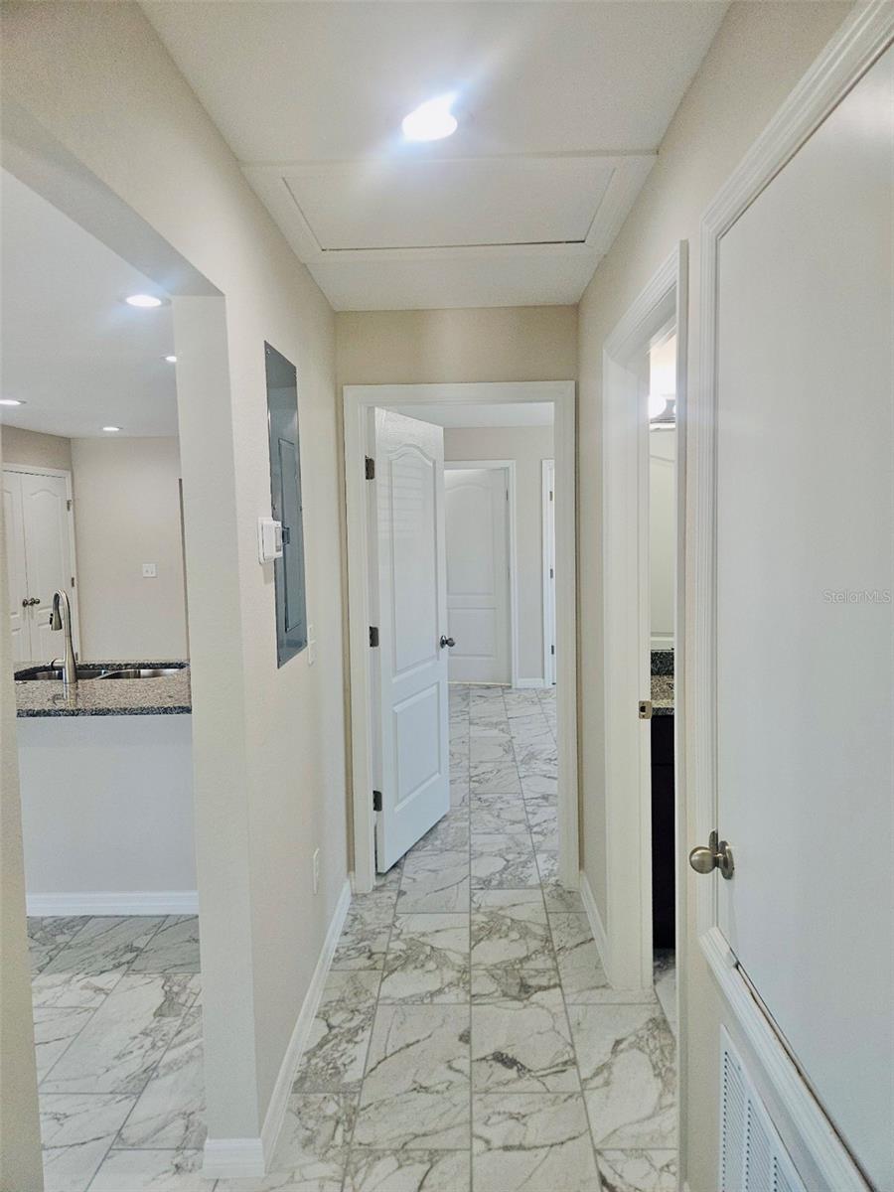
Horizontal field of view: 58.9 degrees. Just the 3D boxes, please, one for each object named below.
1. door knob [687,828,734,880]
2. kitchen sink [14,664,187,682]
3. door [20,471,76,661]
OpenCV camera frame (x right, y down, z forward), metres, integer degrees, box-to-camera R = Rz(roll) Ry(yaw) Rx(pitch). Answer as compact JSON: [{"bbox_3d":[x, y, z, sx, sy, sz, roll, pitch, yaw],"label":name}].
[{"bbox_3d":[0.467,0.472,1.412,0.068,0.070,0.070,-1,5,2],"label":"door knob"},{"bbox_3d":[-1.605,0.459,3.647,0.790,0.210,0.460,-1,5,2],"label":"kitchen sink"},{"bbox_3d":[-3.550,-0.053,7.118,0.040,2.030,0.765,-1,5,2],"label":"door"}]

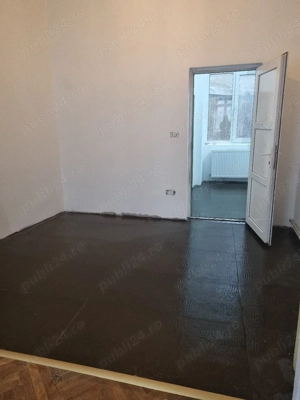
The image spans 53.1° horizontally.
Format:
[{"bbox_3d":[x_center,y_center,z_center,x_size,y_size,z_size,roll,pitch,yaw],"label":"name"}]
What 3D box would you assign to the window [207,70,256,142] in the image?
[{"bbox_3d":[1.952,-2.124,6.941,1.240,1.620,0.100,3,14,17],"label":"window"}]

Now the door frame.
[{"bbox_3d":[0.961,-0.684,4.030,0.884,2.054,0.100,3,14,17],"label":"door frame"}]

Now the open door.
[{"bbox_3d":[1.322,-0.547,3.525,0.065,1.980,0.800,-1,13,1],"label":"open door"}]

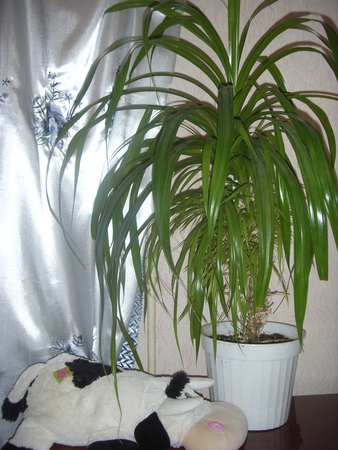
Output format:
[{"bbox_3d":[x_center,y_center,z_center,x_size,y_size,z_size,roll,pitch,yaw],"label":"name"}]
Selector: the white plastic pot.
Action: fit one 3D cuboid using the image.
[{"bbox_3d":[0.199,0.357,0.983,0.250,0.202,0.250,0,-1,0],"label":"white plastic pot"}]

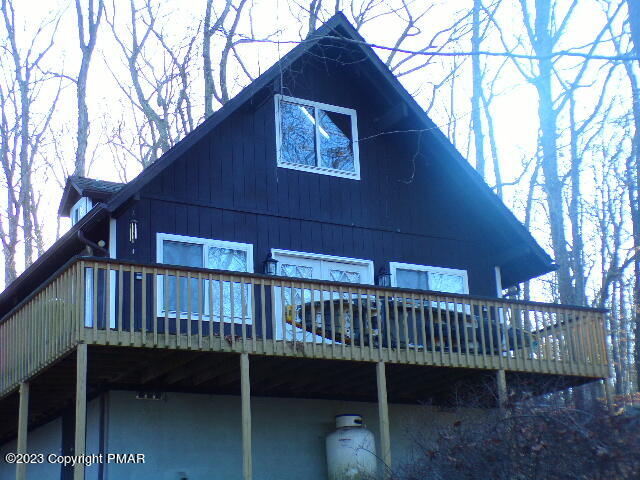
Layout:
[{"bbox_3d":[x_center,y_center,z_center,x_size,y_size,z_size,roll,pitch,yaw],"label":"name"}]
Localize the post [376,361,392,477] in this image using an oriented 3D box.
[{"bbox_3d":[0.892,2.535,14.325,0.090,1.680,0.090,7,-19,-27],"label":"post"}]

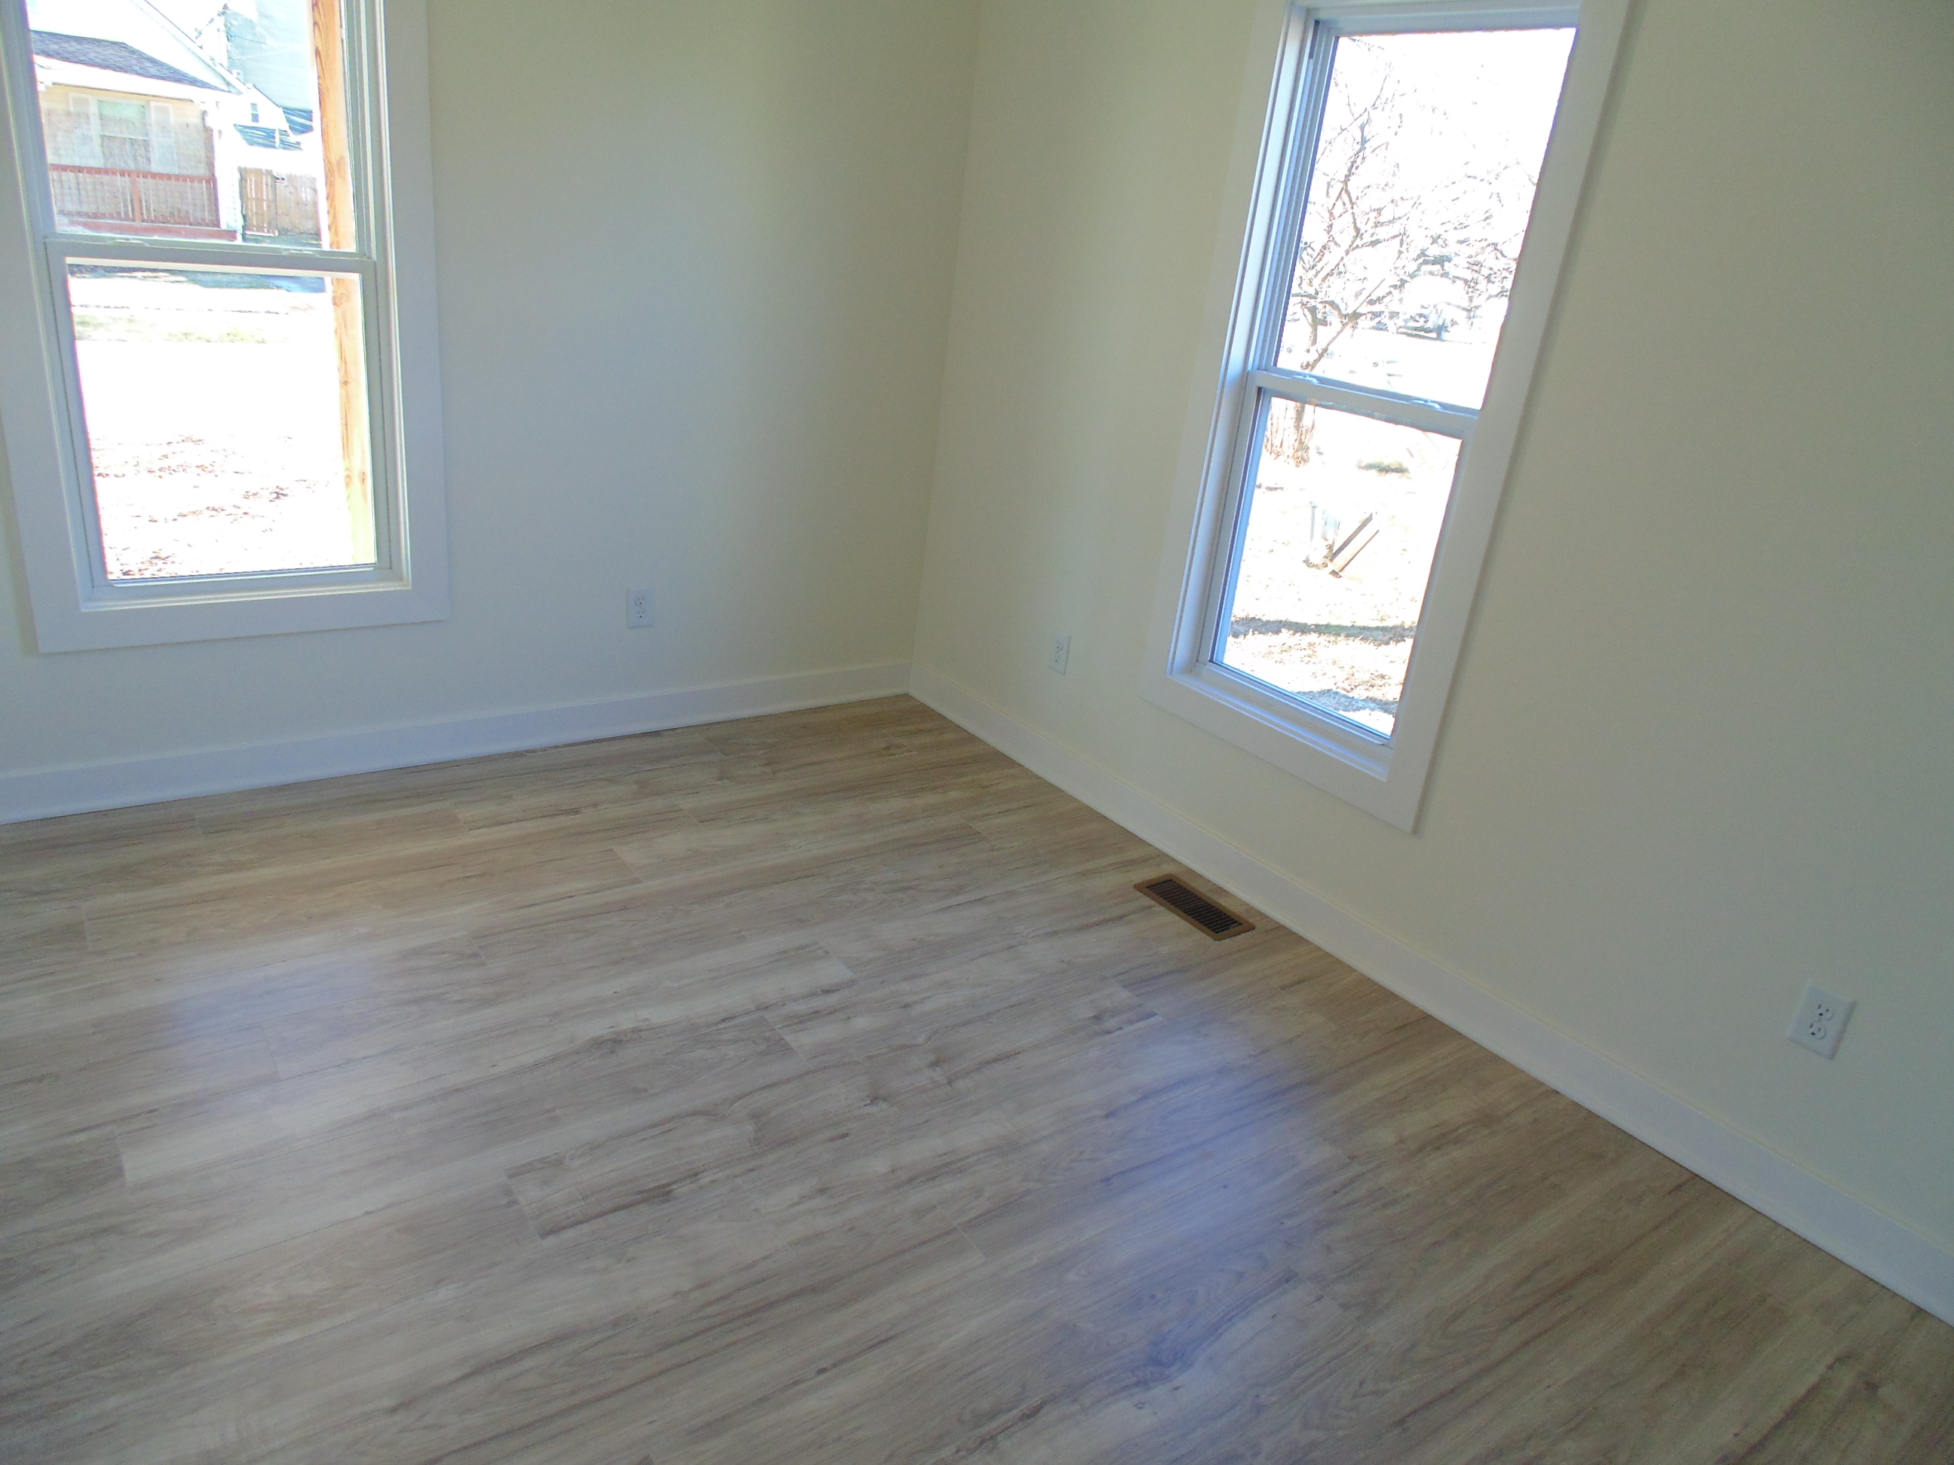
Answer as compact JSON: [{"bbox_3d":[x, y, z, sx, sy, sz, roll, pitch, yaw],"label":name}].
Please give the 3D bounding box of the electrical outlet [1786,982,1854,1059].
[{"bbox_3d":[1.410,0.482,2.076,0.008,0.116,0.072,-10,27,-36],"label":"electrical outlet"}]

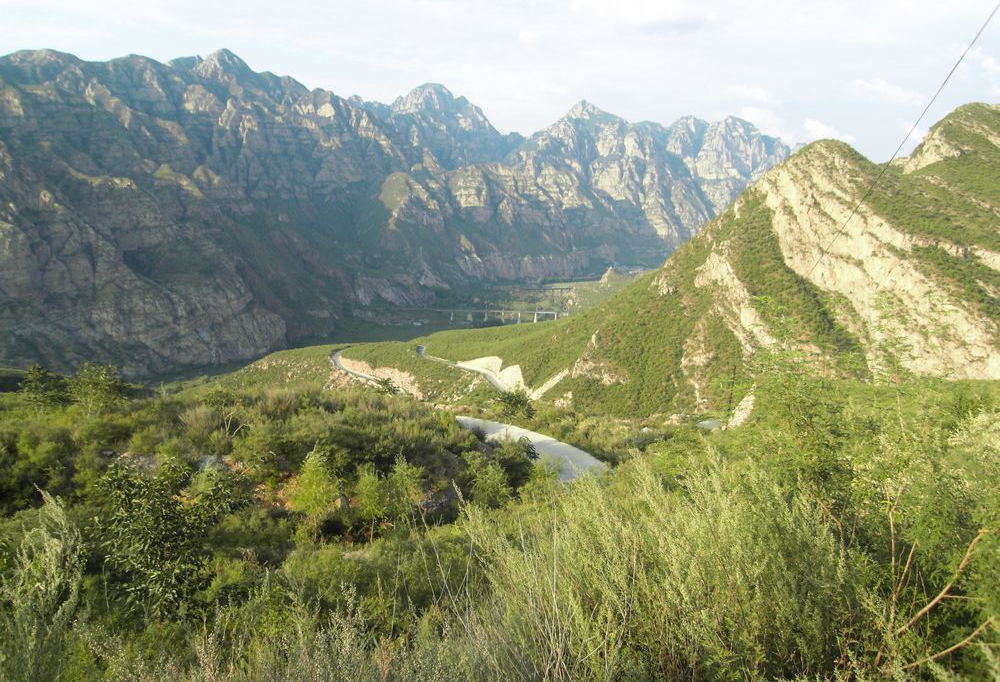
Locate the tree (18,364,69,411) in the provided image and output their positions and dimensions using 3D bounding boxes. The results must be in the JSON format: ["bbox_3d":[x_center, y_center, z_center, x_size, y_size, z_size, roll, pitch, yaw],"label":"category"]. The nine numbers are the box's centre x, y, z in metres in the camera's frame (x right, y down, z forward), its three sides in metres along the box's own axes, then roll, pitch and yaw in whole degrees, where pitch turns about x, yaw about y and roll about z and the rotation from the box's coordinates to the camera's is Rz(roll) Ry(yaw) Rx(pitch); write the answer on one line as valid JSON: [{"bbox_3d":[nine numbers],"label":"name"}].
[{"bbox_3d":[-24.362,2.535,37.000,2.668,2.410,2.535,0,8,0],"label":"tree"}]

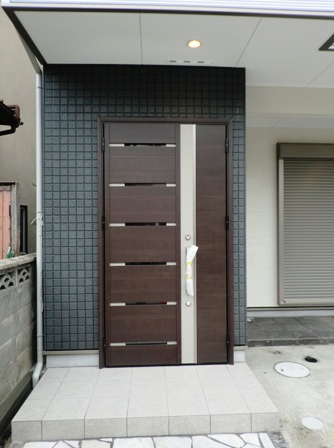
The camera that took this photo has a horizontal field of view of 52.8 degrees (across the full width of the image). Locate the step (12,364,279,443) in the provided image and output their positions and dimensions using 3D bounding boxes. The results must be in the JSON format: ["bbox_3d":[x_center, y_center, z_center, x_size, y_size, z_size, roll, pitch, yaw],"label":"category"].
[{"bbox_3d":[-0.154,1.442,2.810,1.910,0.150,0.810,0,2,-3],"label":"step"}]

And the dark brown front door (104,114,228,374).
[{"bbox_3d":[0.000,0.189,3.165,1.230,2.320,0.100,0,2,-3],"label":"dark brown front door"}]

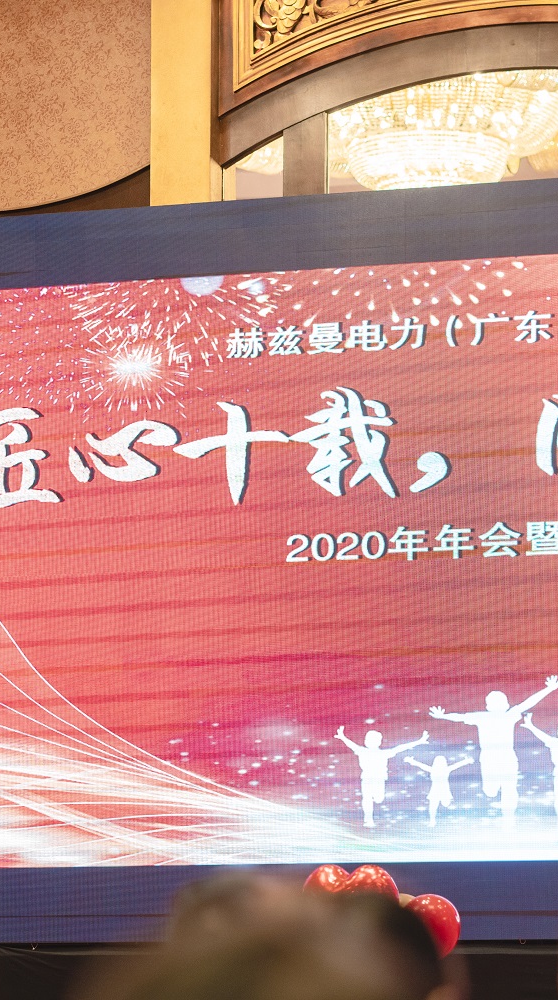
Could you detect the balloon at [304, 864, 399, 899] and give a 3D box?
[{"bbox_3d":[0.240,1.367,11.700,0.330,0.330,0.200,0,-7,0],"label":"balloon"}]

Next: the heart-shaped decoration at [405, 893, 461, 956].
[{"bbox_3d":[0.497,1.410,11.700,0.210,0.220,0.210,0,-7,0],"label":"heart-shaped decoration"}]

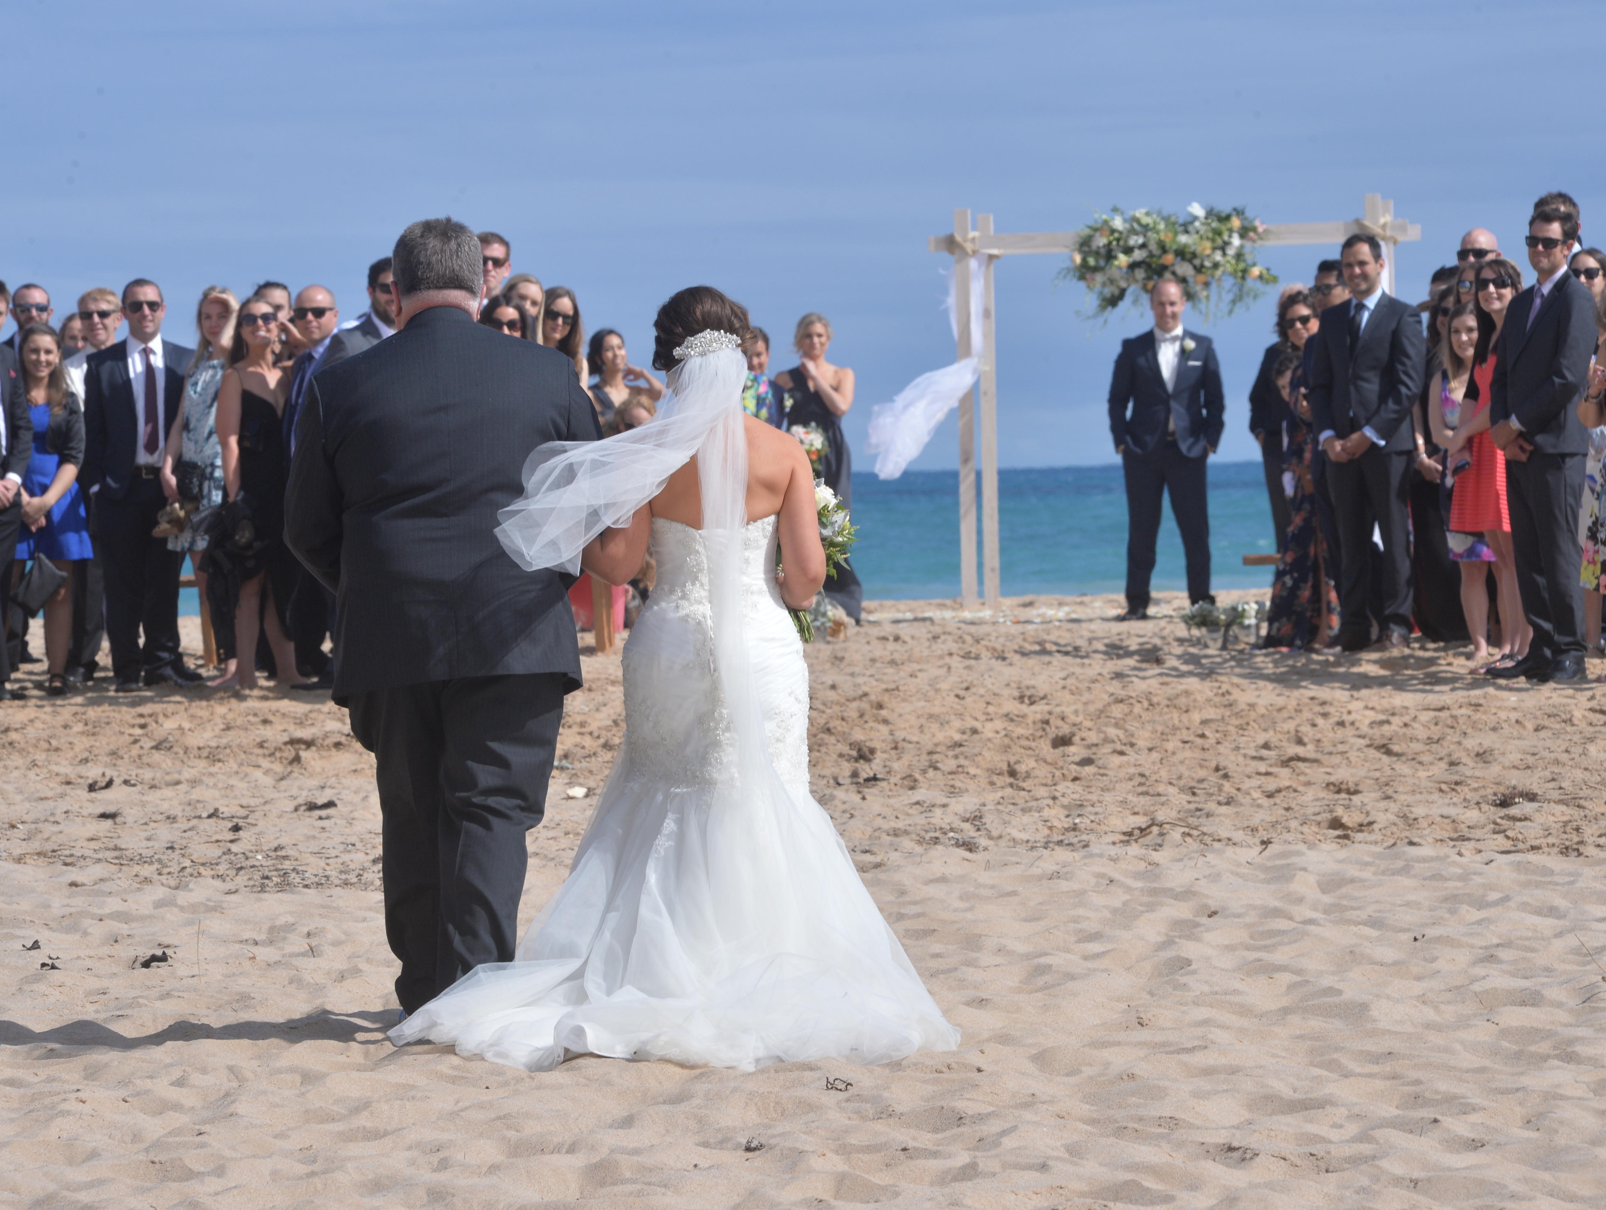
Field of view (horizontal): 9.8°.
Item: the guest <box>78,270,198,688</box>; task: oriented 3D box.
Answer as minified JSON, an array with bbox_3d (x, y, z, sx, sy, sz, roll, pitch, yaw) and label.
[{"bbox_3d":[-2.881,-0.525,40.600,0.530,1.797,0.340,-1,1,-15],"label":"guest"}]

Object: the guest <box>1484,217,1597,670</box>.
[{"bbox_3d":[2.856,-0.621,36.000,0.500,1.839,0.360,0,1,42],"label":"guest"}]

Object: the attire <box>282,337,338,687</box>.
[{"bbox_3d":[-2.126,-0.409,40.800,0.520,1.483,0.350,-1,1,25],"label":"attire"}]

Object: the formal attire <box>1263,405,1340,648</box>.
[{"bbox_3d":[2.208,-0.356,41.400,0.420,1.100,0.360,-1,1,15],"label":"formal attire"}]

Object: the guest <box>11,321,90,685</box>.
[{"bbox_3d":[-3.291,-0.415,40.700,0.430,1.630,0.320,-1,1,-3],"label":"guest"}]

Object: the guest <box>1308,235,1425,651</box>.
[{"bbox_3d":[2.485,-0.714,41.200,0.540,1.830,0.380,-1,1,20],"label":"guest"}]

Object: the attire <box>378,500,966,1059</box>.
[{"bbox_3d":[-0.270,0.391,20.500,1.200,1.170,1.250,-2,1,1],"label":"attire"}]

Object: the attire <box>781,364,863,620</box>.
[{"bbox_3d":[0.089,-0.608,50.900,0.460,1.420,0.420,-2,1,0],"label":"attire"}]

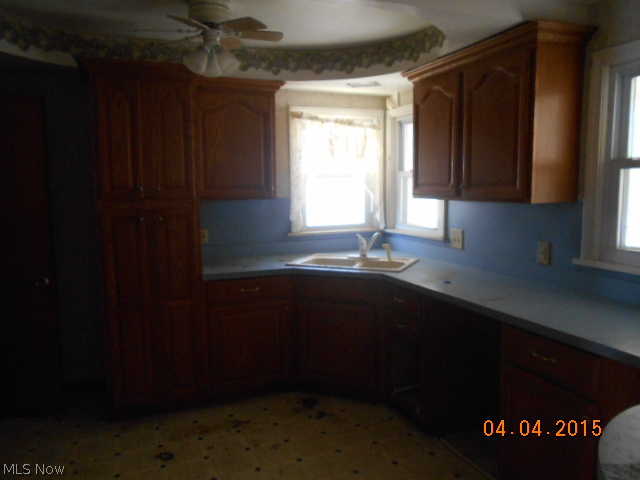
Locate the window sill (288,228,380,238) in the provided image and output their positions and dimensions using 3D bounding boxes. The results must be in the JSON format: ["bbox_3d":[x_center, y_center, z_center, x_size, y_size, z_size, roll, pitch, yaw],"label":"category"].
[{"bbox_3d":[0.149,-0.069,3.974,0.870,0.042,0.080,-3,7,-23],"label":"window sill"}]

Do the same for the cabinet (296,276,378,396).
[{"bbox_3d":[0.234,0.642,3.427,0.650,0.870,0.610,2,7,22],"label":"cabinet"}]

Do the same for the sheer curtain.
[{"bbox_3d":[0.166,-0.538,3.908,0.850,0.960,0.075,-3,7,-23],"label":"sheer curtain"}]

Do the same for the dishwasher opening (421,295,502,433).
[{"bbox_3d":[0.965,0.737,2.540,0.600,0.865,0.605,-3,7,-23],"label":"dishwasher opening"}]

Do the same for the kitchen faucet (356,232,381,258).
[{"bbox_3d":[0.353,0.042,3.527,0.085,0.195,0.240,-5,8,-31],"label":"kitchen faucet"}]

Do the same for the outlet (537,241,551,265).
[{"bbox_3d":[1.222,0.073,2.625,0.012,0.120,0.075,-3,7,-23],"label":"outlet"}]

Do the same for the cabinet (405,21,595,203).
[{"bbox_3d":[0.930,-0.639,2.756,0.370,0.820,1.100,-3,7,-23],"label":"cabinet"}]

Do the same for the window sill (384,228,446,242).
[{"bbox_3d":[0.713,-0.051,3.757,0.075,0.045,0.820,-3,7,-23],"label":"window sill"}]

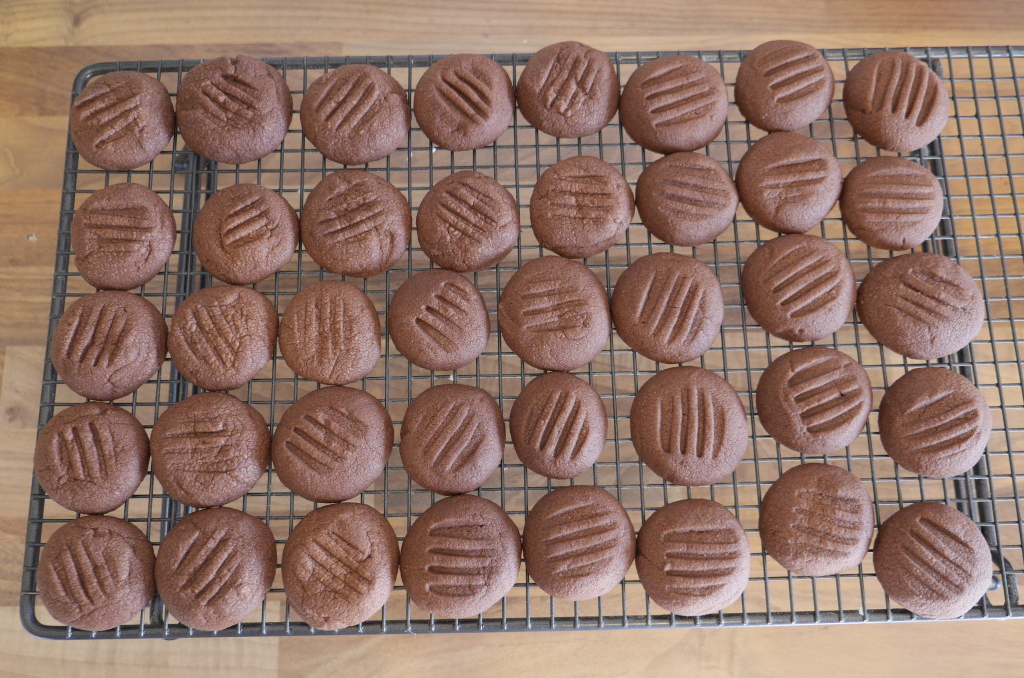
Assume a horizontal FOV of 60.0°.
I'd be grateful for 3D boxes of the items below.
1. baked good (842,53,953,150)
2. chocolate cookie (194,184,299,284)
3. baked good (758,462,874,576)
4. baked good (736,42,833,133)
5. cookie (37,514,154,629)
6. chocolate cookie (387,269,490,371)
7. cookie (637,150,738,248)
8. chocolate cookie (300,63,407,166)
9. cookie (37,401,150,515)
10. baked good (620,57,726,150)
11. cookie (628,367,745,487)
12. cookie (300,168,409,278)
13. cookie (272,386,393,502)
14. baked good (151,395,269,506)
[{"bbox_3d":[0.180,-0.111,0.415,0.050,0.015,0.053,-1,77,0],"label":"baked good"},{"bbox_3d":[-0.120,-0.048,0.400,0.046,0.014,0.047,-1,77,-1],"label":"chocolate cookie"},{"bbox_3d":[0.130,0.076,0.378,0.049,0.015,0.048,-1,77,-1],"label":"baked good"},{"bbox_3d":[0.131,-0.122,0.424,0.047,0.015,0.048,-1,77,-1],"label":"baked good"},{"bbox_3d":[-0.172,0.096,0.366,0.048,0.015,0.046,-1,77,0],"label":"cookie"},{"bbox_3d":[-0.033,-0.009,0.391,0.046,0.014,0.046,-1,77,-1],"label":"chocolate cookie"},{"bbox_3d":[0.080,-0.065,0.405,0.047,0.014,0.046,-1,77,-1],"label":"cookie"},{"bbox_3d":[-0.073,-0.105,0.413,0.051,0.015,0.051,-1,77,0],"label":"chocolate cookie"},{"bbox_3d":[-0.178,0.050,0.376,0.048,0.015,0.048,-1,77,0],"label":"cookie"},{"bbox_3d":[0.077,-0.111,0.416,0.050,0.014,0.049,-1,77,-1],"label":"baked good"},{"bbox_3d":[0.077,0.037,0.387,0.050,0.015,0.052,-1,77,-1],"label":"cookie"},{"bbox_3d":[-0.072,-0.054,0.407,0.050,0.015,0.052,-1,77,-1],"label":"cookie"},{"bbox_3d":[-0.076,0.044,0.378,0.051,0.015,0.049,-1,77,0],"label":"cookie"},{"bbox_3d":[-0.129,0.047,0.377,0.050,0.015,0.049,-1,77,0],"label":"baked good"}]

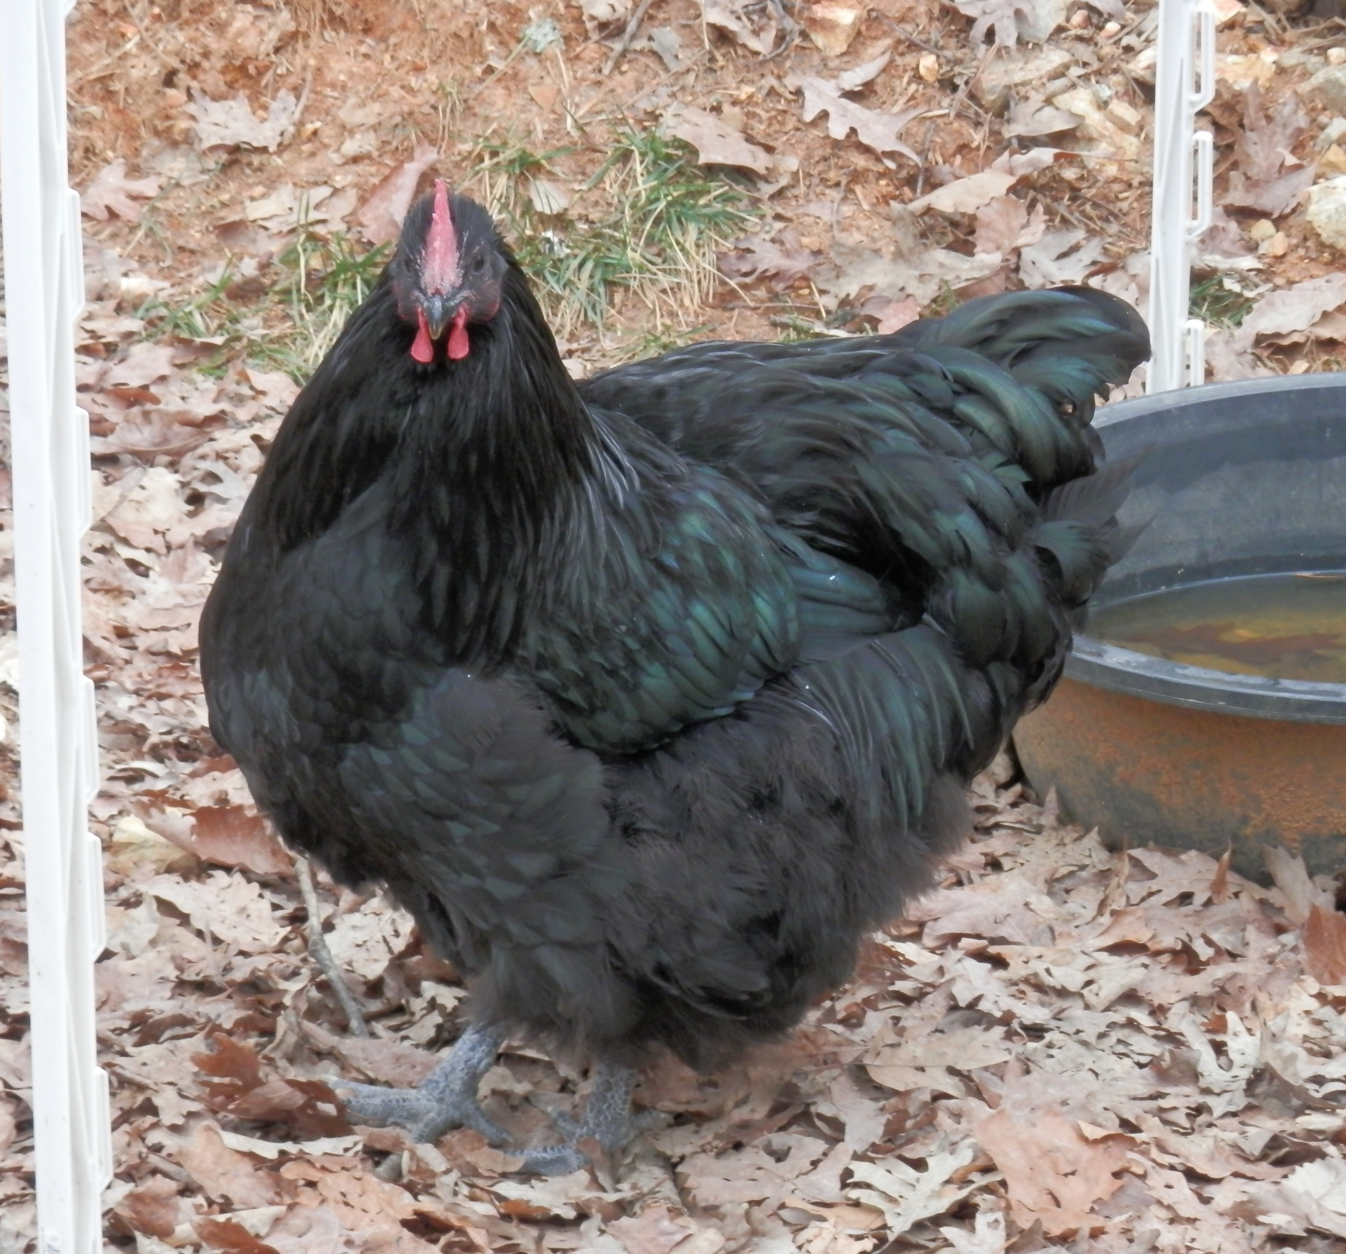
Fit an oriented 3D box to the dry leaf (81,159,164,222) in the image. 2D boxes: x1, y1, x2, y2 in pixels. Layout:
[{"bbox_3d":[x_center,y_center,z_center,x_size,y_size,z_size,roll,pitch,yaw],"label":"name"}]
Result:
[{"bbox_3d":[-0.325,-0.256,5.297,0.050,0.014,0.057,22,41,27],"label":"dry leaf"}]

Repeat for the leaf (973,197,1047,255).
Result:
[{"bbox_3d":[0.197,-0.238,5.269,0.046,0.014,0.046,-32,51,-31],"label":"leaf"}]

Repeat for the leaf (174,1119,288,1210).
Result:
[{"bbox_3d":[-0.189,0.230,3.821,0.042,0.016,0.082,-13,31,-22],"label":"leaf"}]

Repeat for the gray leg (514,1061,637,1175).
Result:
[{"bbox_3d":[-0.041,0.213,3.827,0.068,0.058,0.042,-14,24,-31],"label":"gray leg"}]

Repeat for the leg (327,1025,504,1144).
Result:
[{"bbox_3d":[-0.112,0.210,4.080,0.100,0.058,0.080,12,24,28],"label":"leg"}]

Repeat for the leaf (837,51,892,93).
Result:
[{"bbox_3d":[0.119,-0.338,5.449,0.044,0.012,0.013,-28,51,-25],"label":"leaf"}]

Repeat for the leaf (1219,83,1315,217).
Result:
[{"bbox_3d":[0.350,-0.281,5.261,0.058,0.055,0.067,0,21,0],"label":"leaf"}]

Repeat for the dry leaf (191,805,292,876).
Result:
[{"bbox_3d":[-0.211,0.104,4.354,0.052,0.022,0.039,0,21,0],"label":"dry leaf"}]

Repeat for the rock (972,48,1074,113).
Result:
[{"bbox_3d":[0.212,-0.330,5.394,0.063,0.027,0.040,0,21,0],"label":"rock"}]

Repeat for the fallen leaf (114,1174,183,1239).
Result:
[{"bbox_3d":[-0.222,0.245,3.781,0.030,0.016,0.056,-12,34,-17],"label":"fallen leaf"}]

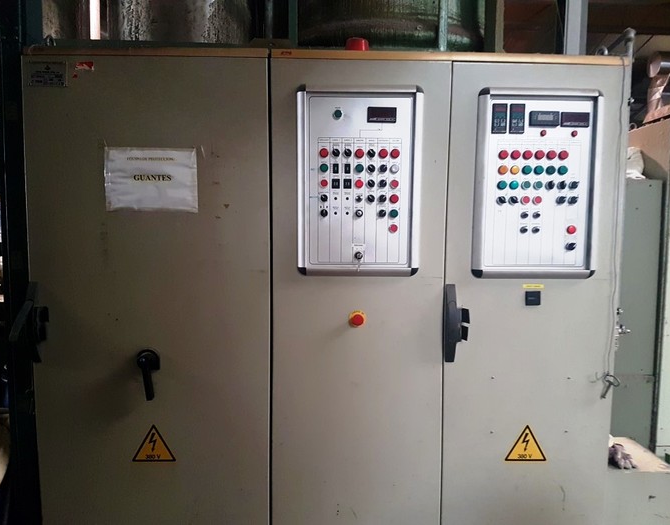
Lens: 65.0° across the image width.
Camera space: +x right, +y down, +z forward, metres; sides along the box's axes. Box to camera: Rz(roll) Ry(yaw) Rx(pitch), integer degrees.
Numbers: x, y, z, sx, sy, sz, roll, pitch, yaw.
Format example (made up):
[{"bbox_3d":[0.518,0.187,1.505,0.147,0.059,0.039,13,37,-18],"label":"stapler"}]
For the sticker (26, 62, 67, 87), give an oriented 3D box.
[{"bbox_3d":[-0.934,-0.611,1.708,0.117,0.074,0.008,0,5,-1],"label":"sticker"}]

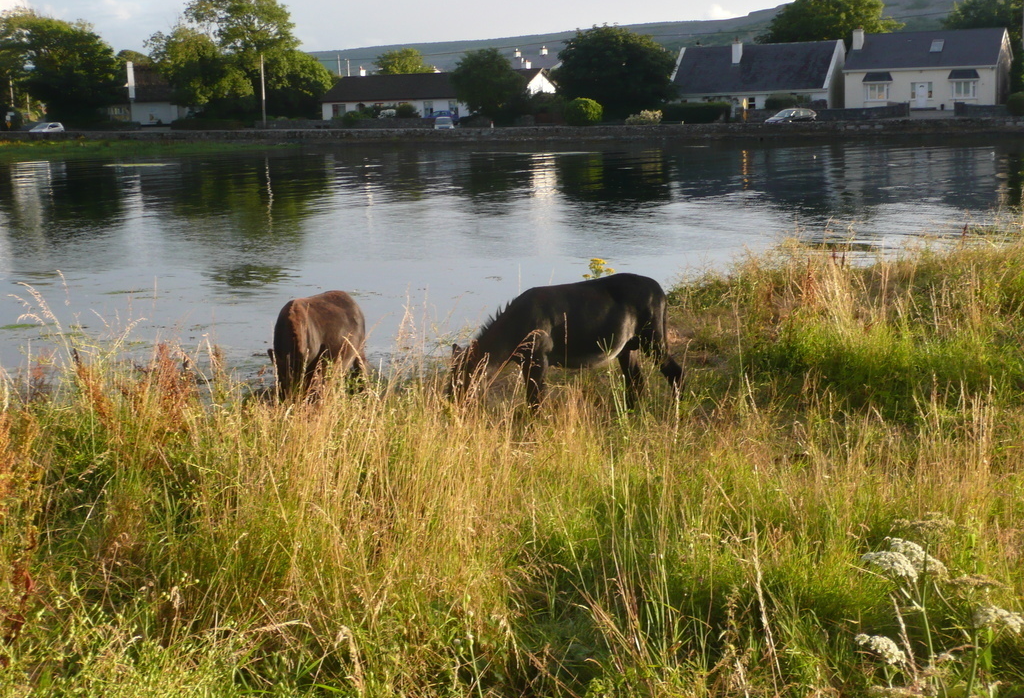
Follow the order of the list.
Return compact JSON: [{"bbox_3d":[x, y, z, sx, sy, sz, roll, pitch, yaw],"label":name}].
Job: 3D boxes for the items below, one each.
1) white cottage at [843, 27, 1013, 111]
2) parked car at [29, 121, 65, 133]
[{"bbox_3d":[34.000,-22.855,120.645,12.190,6.650,7.770,3,11,28],"label":"white cottage"},{"bbox_3d":[-48.729,-23.002,155.000,1.700,1.460,4.000,3,11,27],"label":"parked car"}]

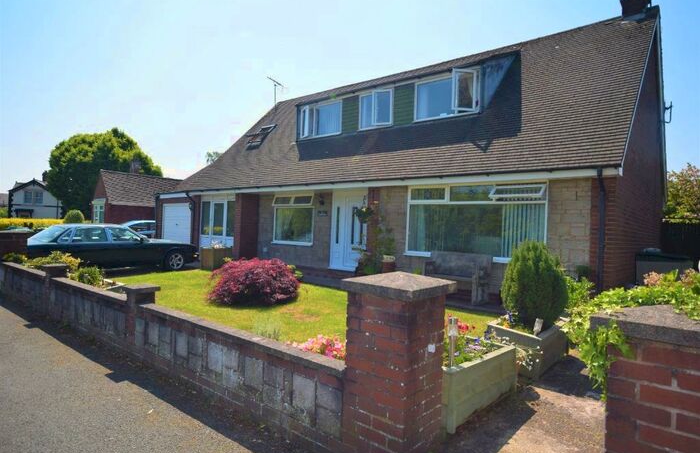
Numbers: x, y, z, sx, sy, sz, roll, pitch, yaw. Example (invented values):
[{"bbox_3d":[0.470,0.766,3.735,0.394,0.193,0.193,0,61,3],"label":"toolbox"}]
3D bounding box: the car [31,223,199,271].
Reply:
[{"bbox_3d":[-6.494,0.588,10.746,1.840,1.340,4.900,2,-1,34],"label":"car"}]

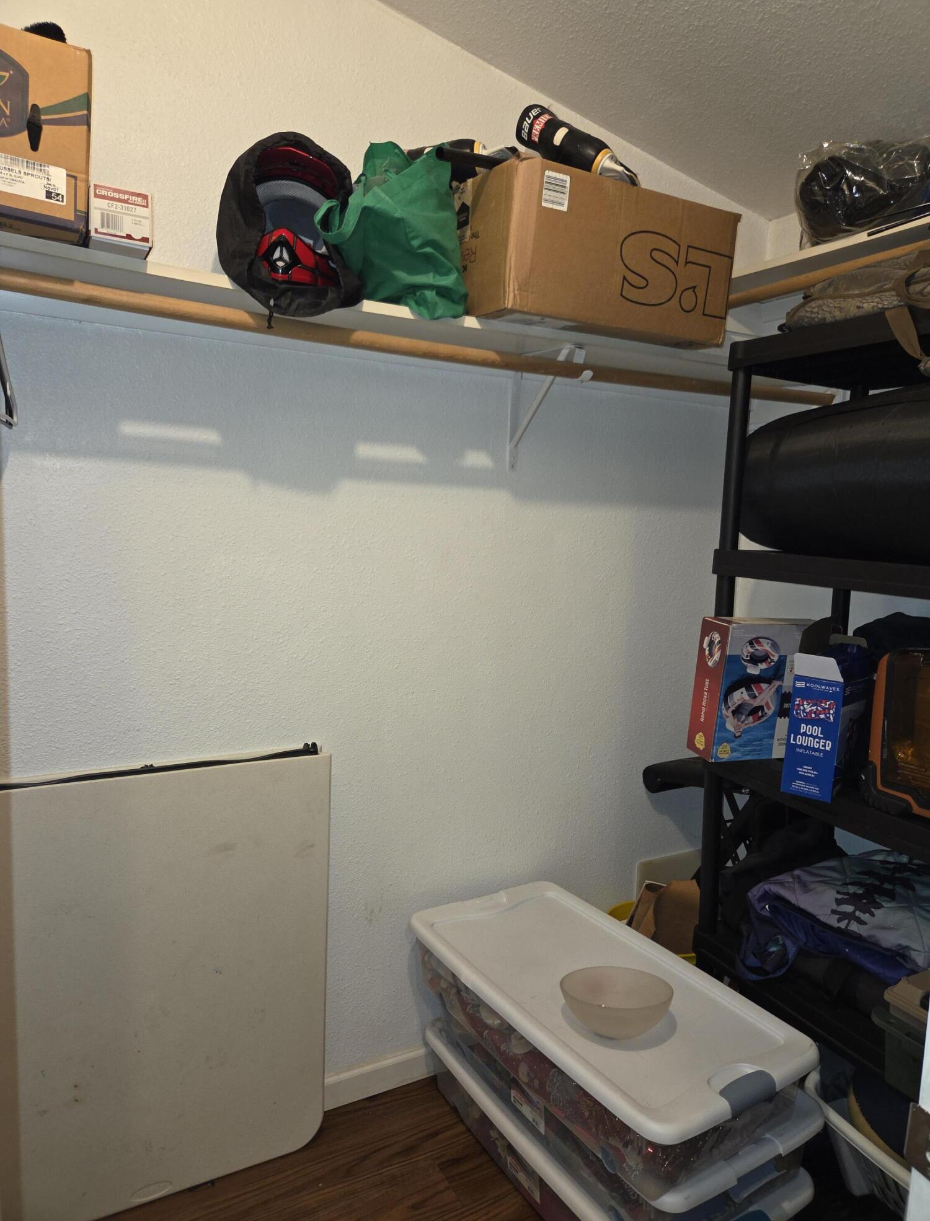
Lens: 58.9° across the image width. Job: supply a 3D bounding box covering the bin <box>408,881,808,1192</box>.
[{"bbox_3d":[0.275,0.876,1.817,0.461,0.163,0.854,-2,7,-33],"label":"bin"}]

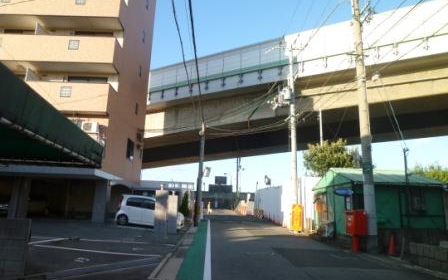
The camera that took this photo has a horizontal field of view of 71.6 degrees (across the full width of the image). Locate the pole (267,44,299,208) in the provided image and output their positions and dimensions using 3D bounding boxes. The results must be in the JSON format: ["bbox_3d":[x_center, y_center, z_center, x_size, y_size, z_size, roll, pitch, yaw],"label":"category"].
[{"bbox_3d":[3.946,-0.554,20.078,1.900,12.379,0.900,2,-12,0],"label":"pole"}]

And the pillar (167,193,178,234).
[{"bbox_3d":[-2.249,3.307,13.797,0.360,1.706,0.360,2,-12,0],"label":"pillar"}]

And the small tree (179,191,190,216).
[{"bbox_3d":[-2.544,4.265,20.309,0.580,1.800,0.580,2,-12,0],"label":"small tree"}]

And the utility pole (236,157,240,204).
[{"bbox_3d":[2.695,7.380,58.167,0.420,11.005,0.420,2,-12,0],"label":"utility pole"}]

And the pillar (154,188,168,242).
[{"bbox_3d":[-2.140,2.653,10.793,0.360,1.765,0.360,2,-12,0],"label":"pillar"}]

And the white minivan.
[{"bbox_3d":[-3.850,3.840,16.450,3.450,1.620,1.500,-2,-13,17],"label":"white minivan"}]

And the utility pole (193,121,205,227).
[{"bbox_3d":[-1.608,2.069,19.902,0.360,6.752,0.330,2,-12,0],"label":"utility pole"}]

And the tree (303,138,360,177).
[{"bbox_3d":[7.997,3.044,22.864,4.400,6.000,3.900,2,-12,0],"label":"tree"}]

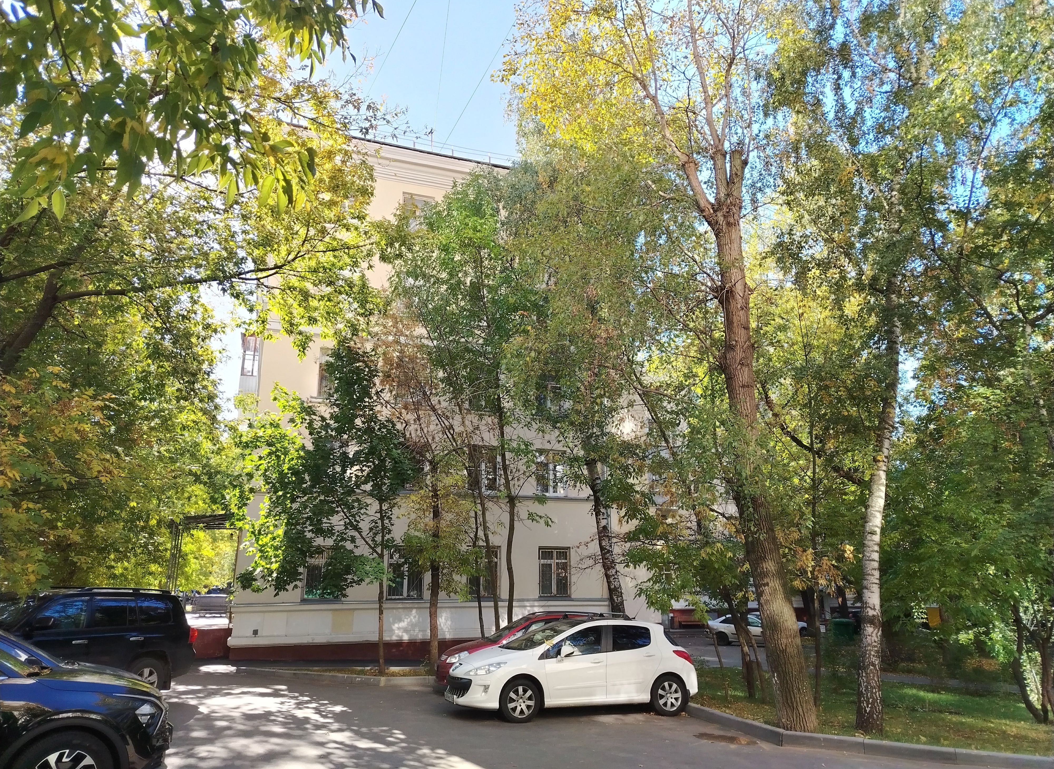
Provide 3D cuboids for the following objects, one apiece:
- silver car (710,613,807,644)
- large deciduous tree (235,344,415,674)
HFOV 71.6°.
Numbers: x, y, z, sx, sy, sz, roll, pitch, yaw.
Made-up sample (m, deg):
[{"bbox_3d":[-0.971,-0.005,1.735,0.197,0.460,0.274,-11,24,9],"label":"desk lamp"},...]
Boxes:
[{"bbox_3d":[10.459,11.223,33.694,4.450,1.430,1.750,-5,-17,17],"label":"silver car"},{"bbox_3d":[-5.189,3.022,19.126,4.600,8.500,4.400,0,-16,0],"label":"large deciduous tree"}]

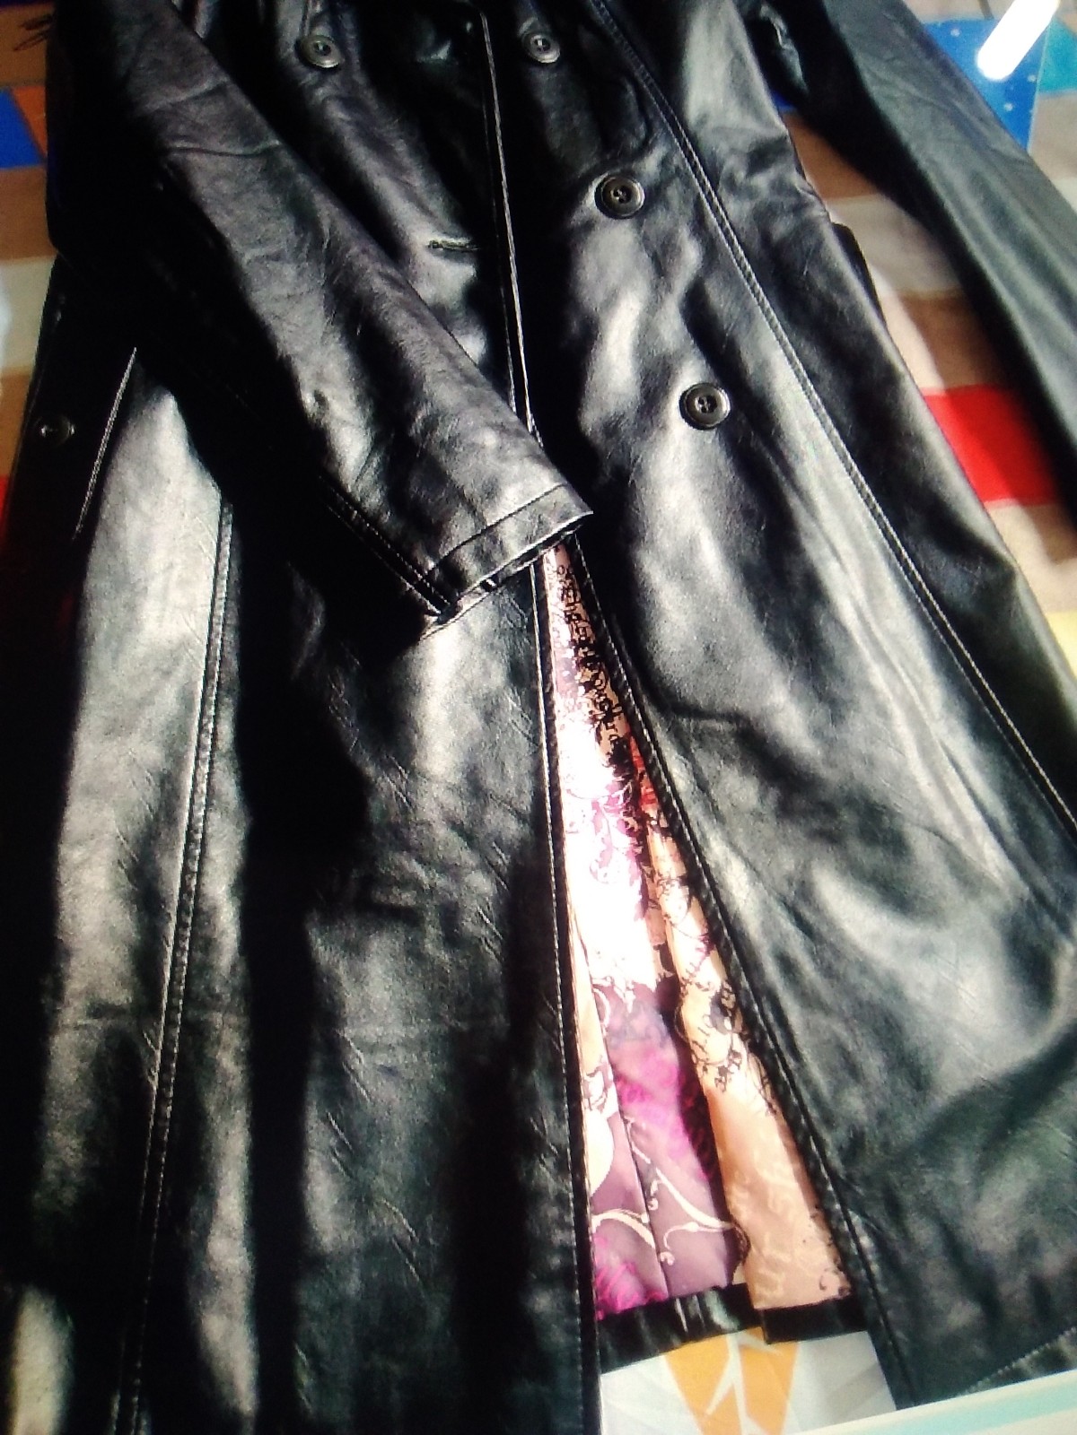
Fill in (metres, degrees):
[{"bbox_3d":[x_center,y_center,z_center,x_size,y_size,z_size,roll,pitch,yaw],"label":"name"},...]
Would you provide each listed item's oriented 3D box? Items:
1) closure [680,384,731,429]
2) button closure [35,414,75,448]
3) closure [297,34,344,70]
[{"bbox_3d":[0.096,-0.178,0.690,0.028,0.005,0.028,0,70,-3],"label":"closure"},{"bbox_3d":[-0.299,-0.177,0.745,0.026,0.005,0.026,0,69,-5],"label":"button closure"},{"bbox_3d":[-0.139,-0.426,0.770,0.028,0.005,0.028,0,76,-20],"label":"closure"}]

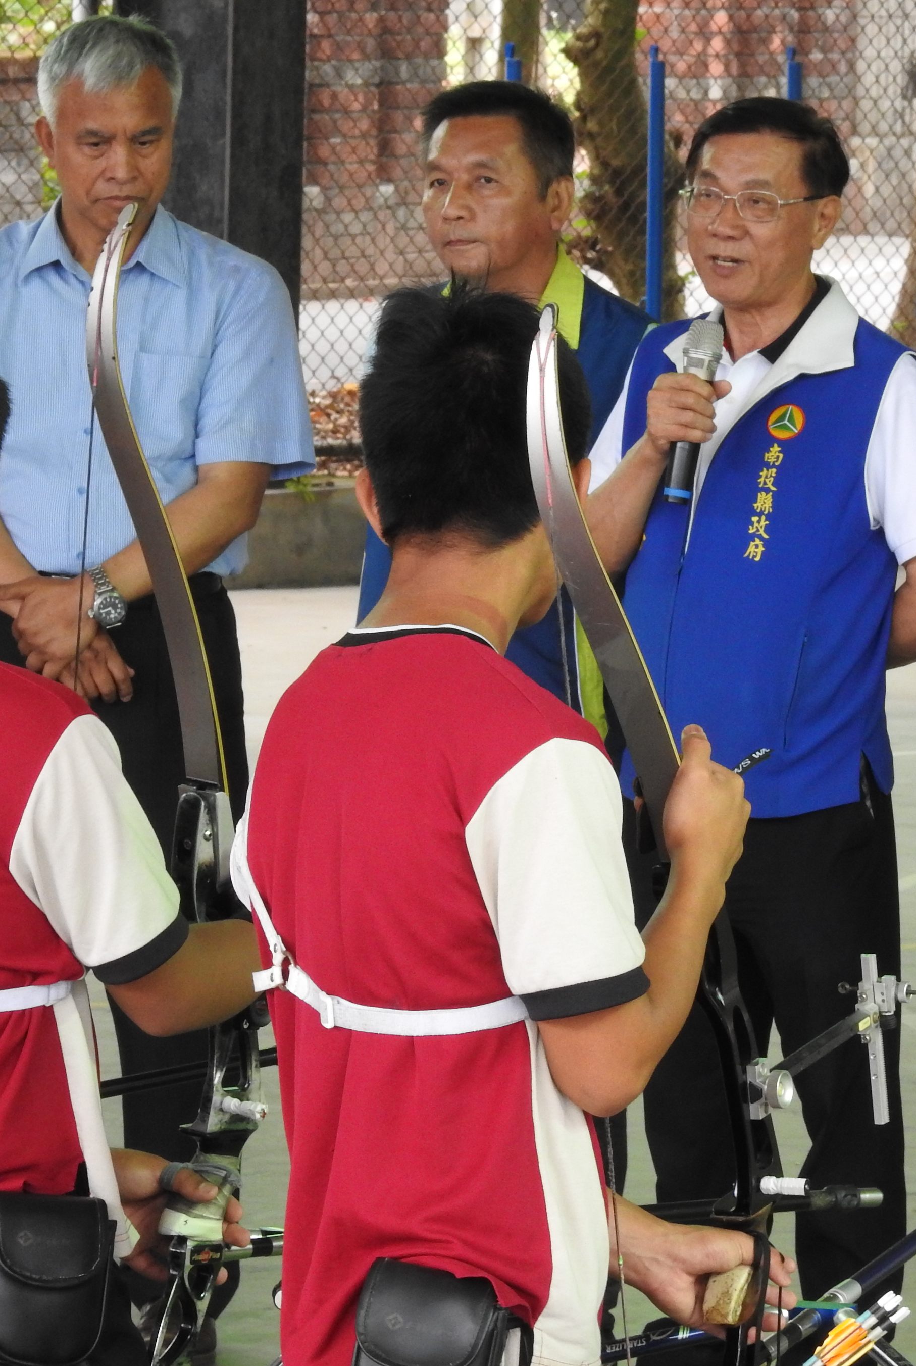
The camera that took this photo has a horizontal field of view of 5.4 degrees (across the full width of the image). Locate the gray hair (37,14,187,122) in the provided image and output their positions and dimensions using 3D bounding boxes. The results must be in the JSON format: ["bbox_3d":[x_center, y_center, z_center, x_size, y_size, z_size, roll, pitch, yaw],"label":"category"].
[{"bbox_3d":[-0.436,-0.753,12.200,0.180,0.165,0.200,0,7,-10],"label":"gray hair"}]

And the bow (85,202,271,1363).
[{"bbox_3d":[-0.259,0.405,7.900,0.100,1.620,0.260,9,11,30],"label":"bow"}]

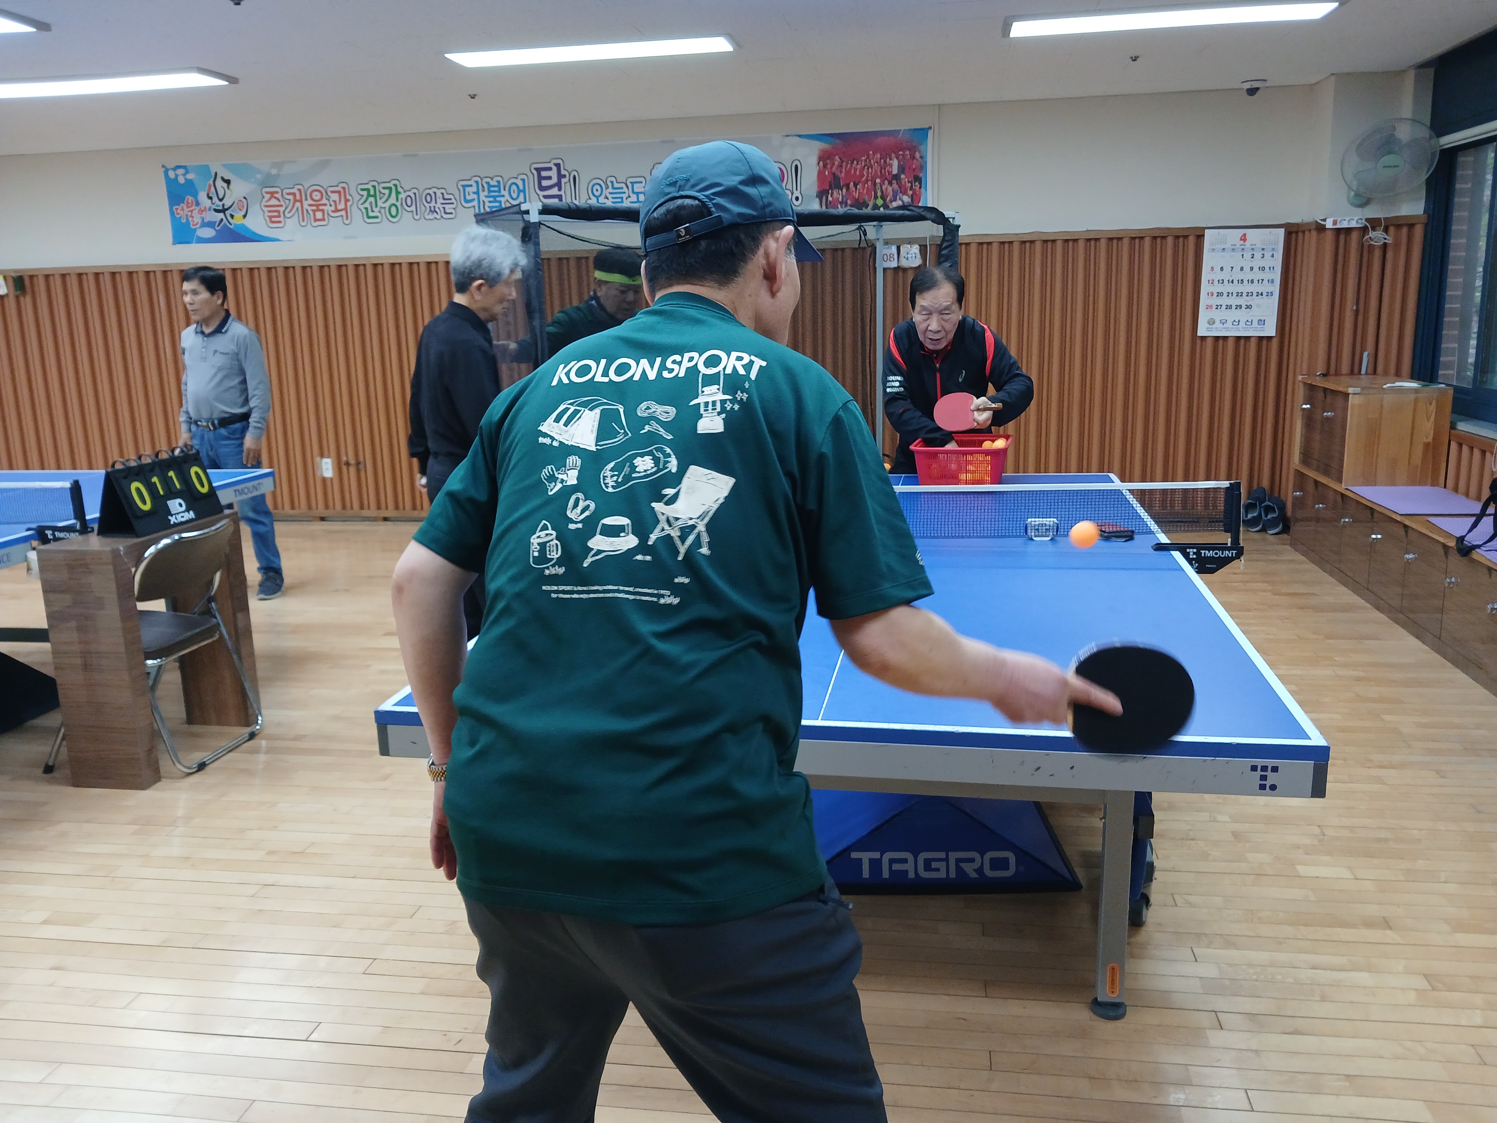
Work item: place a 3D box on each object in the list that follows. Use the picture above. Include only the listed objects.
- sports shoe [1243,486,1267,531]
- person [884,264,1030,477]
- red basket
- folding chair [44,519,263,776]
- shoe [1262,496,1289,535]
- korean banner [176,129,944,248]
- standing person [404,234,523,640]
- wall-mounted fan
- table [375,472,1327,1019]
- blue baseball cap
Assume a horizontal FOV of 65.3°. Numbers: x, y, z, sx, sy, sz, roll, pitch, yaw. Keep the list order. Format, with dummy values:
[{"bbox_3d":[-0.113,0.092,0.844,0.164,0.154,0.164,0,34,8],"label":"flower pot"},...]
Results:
[{"bbox_3d":[3.073,-0.334,7.062,0.105,0.110,0.285,5,55,28],"label":"sports shoe"},{"bbox_3d":[0.787,-0.364,4.545,0.570,1.540,0.620,0,13,8],"label":"person"},{"bbox_3d":[0.779,-0.364,4.254,0.350,0.148,0.420,1,13,14],"label":"red basket"},{"bbox_3d":[-2.002,0.261,3.902,0.490,0.755,0.470,0,13,8],"label":"folding chair"},{"bbox_3d":[3.135,-0.298,6.958,0.105,0.110,0.285,6,46,32],"label":"shoe"},{"bbox_3d":[-1.407,-2.376,7.470,5.060,0.515,0.020,0,13,9],"label":"korean banner"},{"bbox_3d":[-0.799,-0.172,3.601,0.360,1.667,0.480,-6,13,-20],"label":"standing person"},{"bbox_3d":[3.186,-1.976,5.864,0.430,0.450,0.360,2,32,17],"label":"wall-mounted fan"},{"bbox_3d":[0.367,0.290,3.251,1.650,0.850,2.740,1,13,11],"label":"table"},{"bbox_3d":[-0.019,-0.429,1.393,0.180,0.148,0.270,-4,6,27],"label":"blue baseball cap"}]

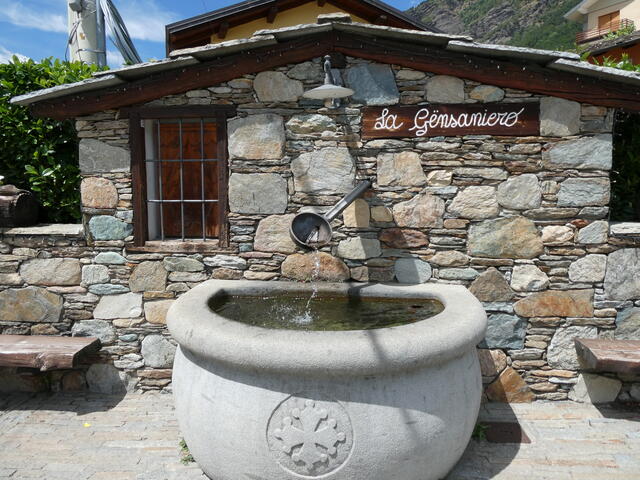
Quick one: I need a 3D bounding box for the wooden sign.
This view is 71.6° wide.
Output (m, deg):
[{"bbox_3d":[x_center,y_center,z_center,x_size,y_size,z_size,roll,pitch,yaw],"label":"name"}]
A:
[{"bbox_3d":[0.930,-0.850,3.183,1.249,0.236,0.035,0,5,3],"label":"wooden sign"}]

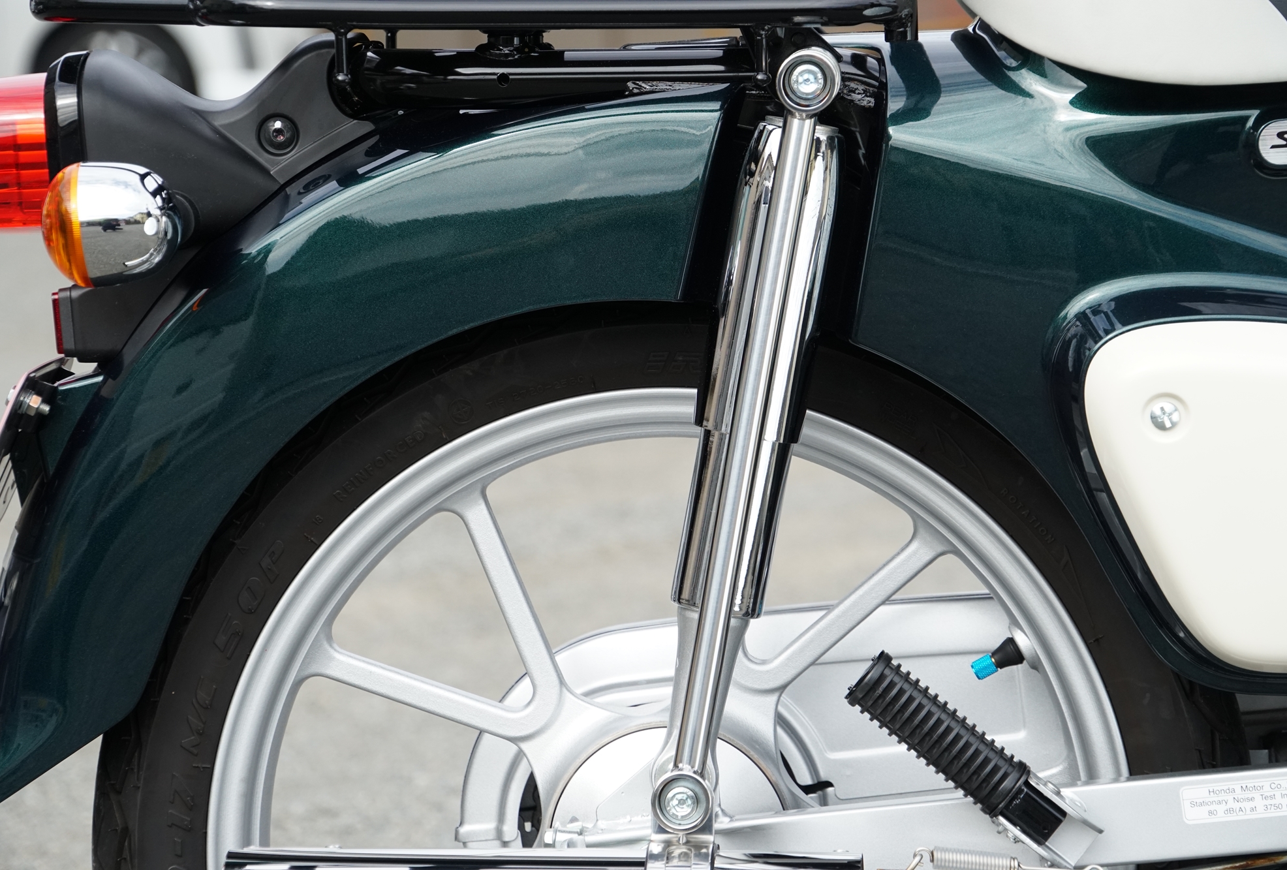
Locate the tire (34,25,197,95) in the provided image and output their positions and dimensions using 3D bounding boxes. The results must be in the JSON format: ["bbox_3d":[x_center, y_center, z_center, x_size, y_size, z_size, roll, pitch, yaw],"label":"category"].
[{"bbox_3d":[-1.997,-1.291,21.500,0.620,0.620,0.200,0,5,-3],"label":"tire"}]

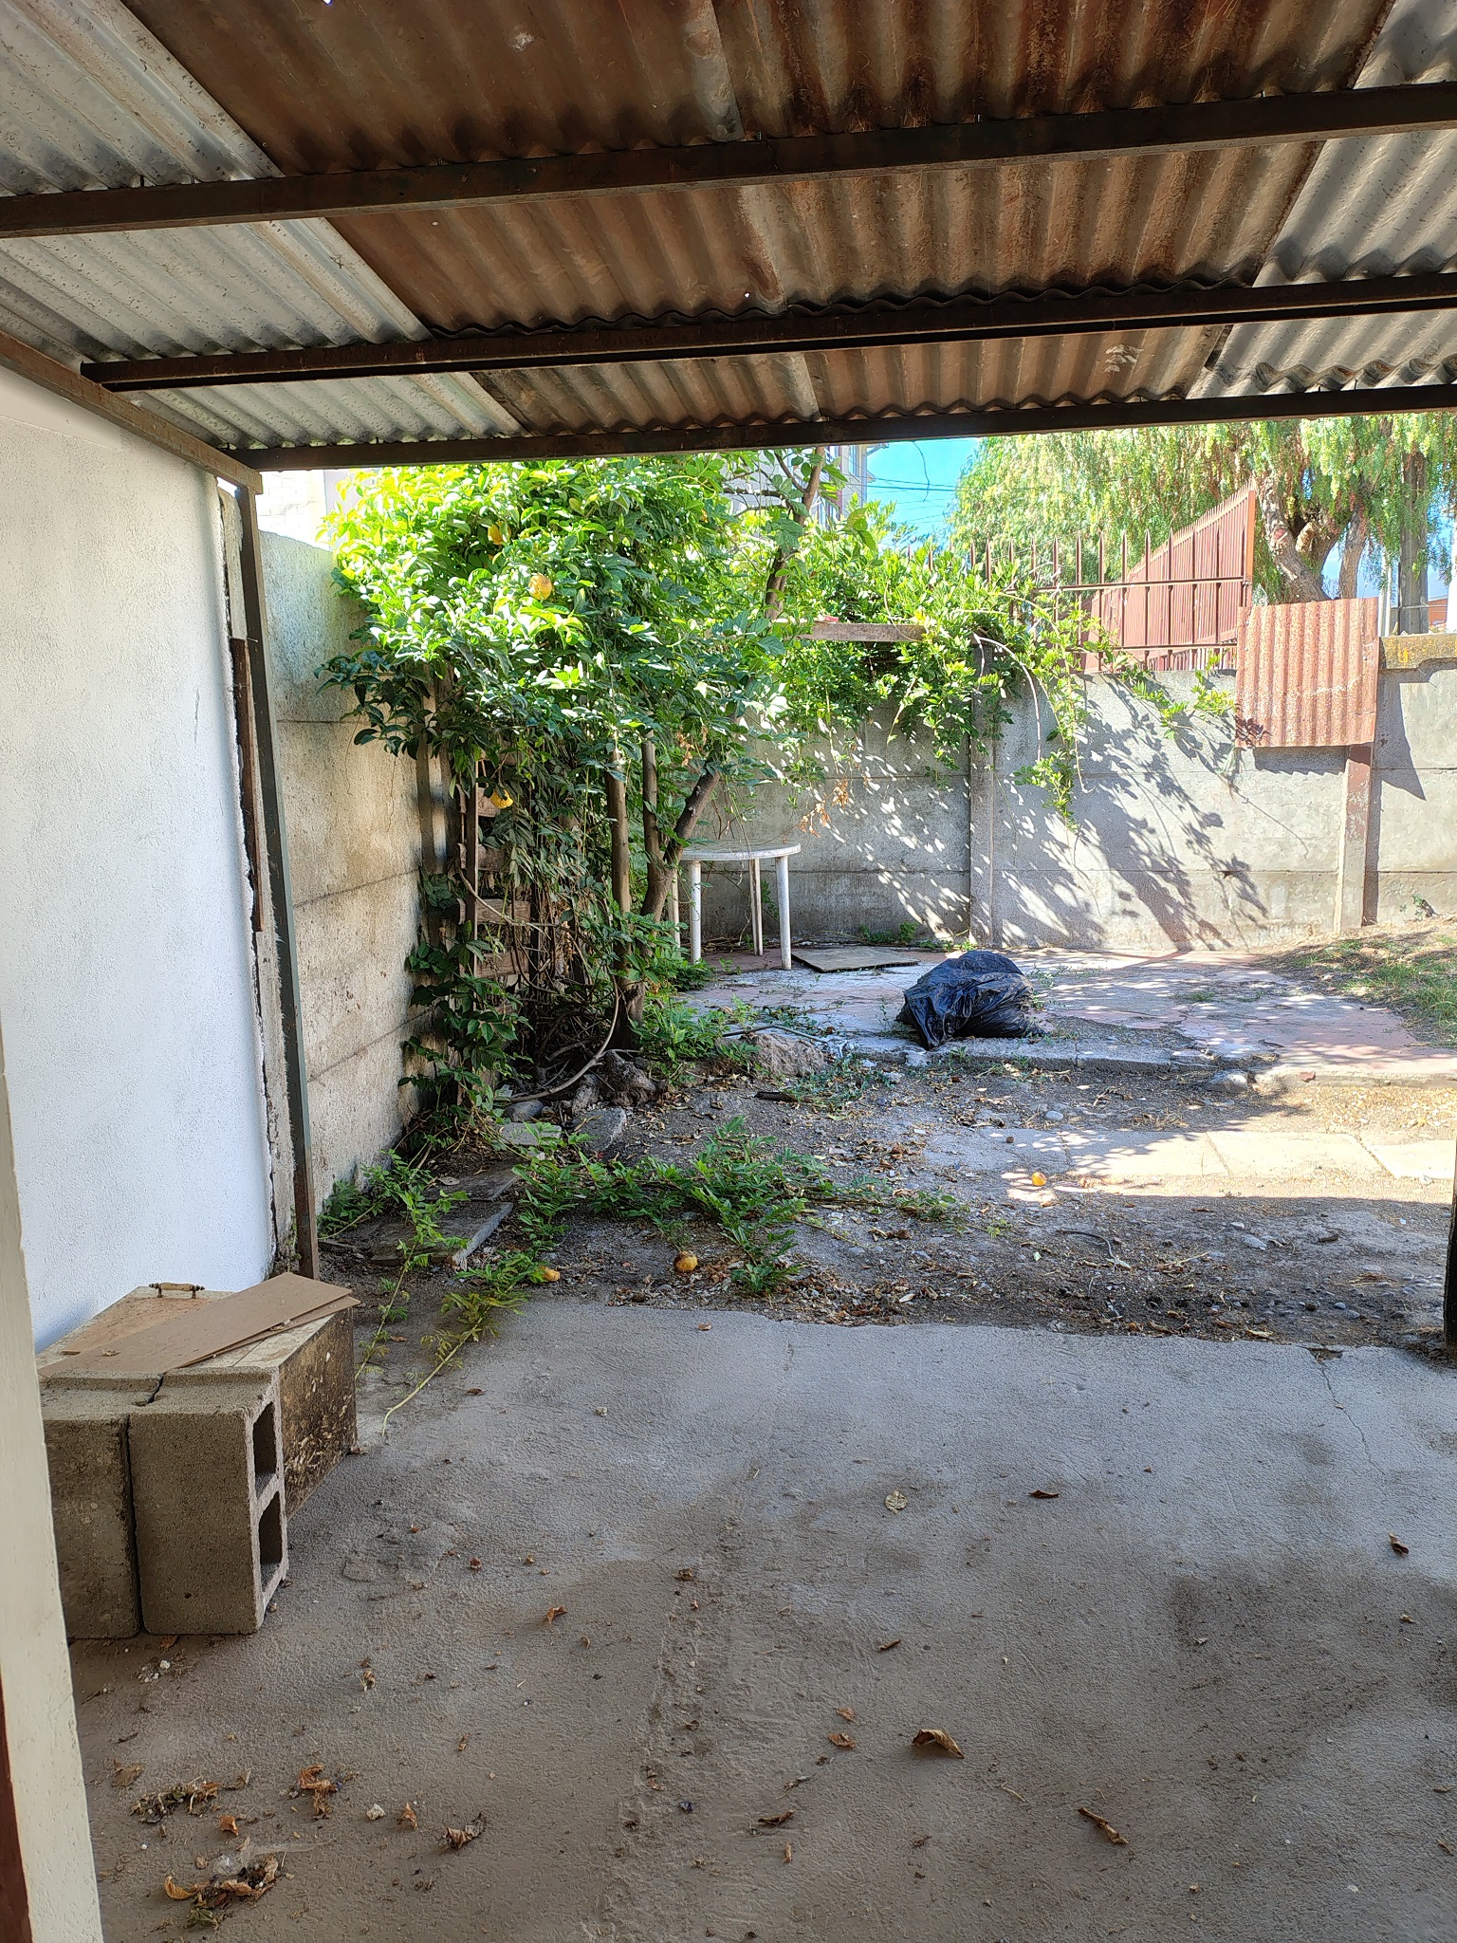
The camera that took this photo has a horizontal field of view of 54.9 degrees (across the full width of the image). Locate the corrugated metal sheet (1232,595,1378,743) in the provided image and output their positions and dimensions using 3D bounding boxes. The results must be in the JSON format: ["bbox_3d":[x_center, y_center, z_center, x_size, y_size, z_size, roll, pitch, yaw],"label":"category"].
[{"bbox_3d":[3.130,-1.606,7.603,0.712,0.756,0.050,0,10,9],"label":"corrugated metal sheet"}]

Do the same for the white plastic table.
[{"bbox_3d":[0.004,-0.367,7.878,0.780,0.665,0.780,-1,10,0],"label":"white plastic table"}]

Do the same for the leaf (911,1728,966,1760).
[{"bbox_3d":[0.299,1.095,1.994,0.076,0.024,0.034,3,11,20],"label":"leaf"}]

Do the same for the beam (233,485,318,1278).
[{"bbox_3d":[-1.151,-0.174,3.604,0.045,2.049,0.045,1,10,9],"label":"beam"}]

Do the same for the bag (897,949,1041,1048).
[{"bbox_3d":[1.054,0.100,6.107,0.580,0.350,0.520,1,10,10],"label":"bag"}]

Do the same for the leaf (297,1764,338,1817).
[{"bbox_3d":[-0.568,1.124,1.929,0.053,0.027,0.070,-6,11,-26],"label":"leaf"}]

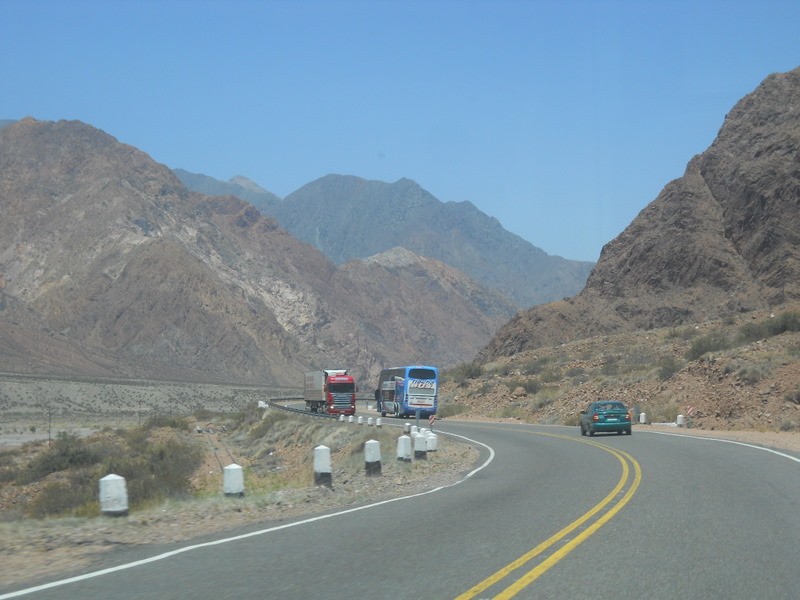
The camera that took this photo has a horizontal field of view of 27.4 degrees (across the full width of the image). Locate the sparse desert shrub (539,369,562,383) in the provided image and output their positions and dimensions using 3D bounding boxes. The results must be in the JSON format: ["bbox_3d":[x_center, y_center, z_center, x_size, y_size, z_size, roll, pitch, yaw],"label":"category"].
[{"bbox_3d":[9.997,5.015,109.000,1.546,0.902,1.469,0,-3,0],"label":"sparse desert shrub"}]

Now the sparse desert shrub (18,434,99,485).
[{"bbox_3d":[-13.655,6.375,66.000,3.121,2.029,2.965,0,-3,0],"label":"sparse desert shrub"}]

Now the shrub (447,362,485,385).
[{"bbox_3d":[5.429,6.175,136.000,3.055,1.929,2.902,0,-3,0],"label":"shrub"}]

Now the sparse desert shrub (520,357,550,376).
[{"bbox_3d":[9.661,4.742,117.000,2.075,1.383,1.971,0,-3,0],"label":"sparse desert shrub"}]

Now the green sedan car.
[{"bbox_3d":[8.277,4.757,65.986,1.680,1.400,4.240,-2,-3,-2],"label":"green sedan car"}]

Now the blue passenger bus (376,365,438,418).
[{"bbox_3d":[0.514,7.519,132.975,2.580,4.050,13.500,1,-4,-10],"label":"blue passenger bus"}]

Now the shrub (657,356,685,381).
[{"bbox_3d":[15.001,3.799,91.000,1.506,1.291,1.431,0,-3,0],"label":"shrub"}]

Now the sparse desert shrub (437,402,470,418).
[{"bbox_3d":[4.141,8.552,127.000,2.553,1.201,2.425,0,-3,0],"label":"sparse desert shrub"}]

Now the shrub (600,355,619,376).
[{"bbox_3d":[13.150,4.111,103.000,1.096,1.340,1.206,0,-3,0],"label":"shrub"}]

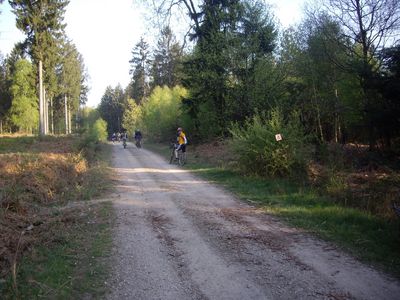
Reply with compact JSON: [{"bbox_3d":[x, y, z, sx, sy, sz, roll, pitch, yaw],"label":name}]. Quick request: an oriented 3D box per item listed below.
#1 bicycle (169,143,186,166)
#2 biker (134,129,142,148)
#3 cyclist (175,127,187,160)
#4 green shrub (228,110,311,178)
[{"bbox_3d":[-1.061,0.212,20.700,0.600,1.060,1.700,-1,3,-30],"label":"bicycle"},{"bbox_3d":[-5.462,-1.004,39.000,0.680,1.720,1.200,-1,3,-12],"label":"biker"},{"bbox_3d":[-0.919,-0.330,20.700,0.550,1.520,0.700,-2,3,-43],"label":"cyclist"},{"bbox_3d":[2.517,-0.272,15.900,2.900,2.400,2.700,-1,3,-12],"label":"green shrub"}]

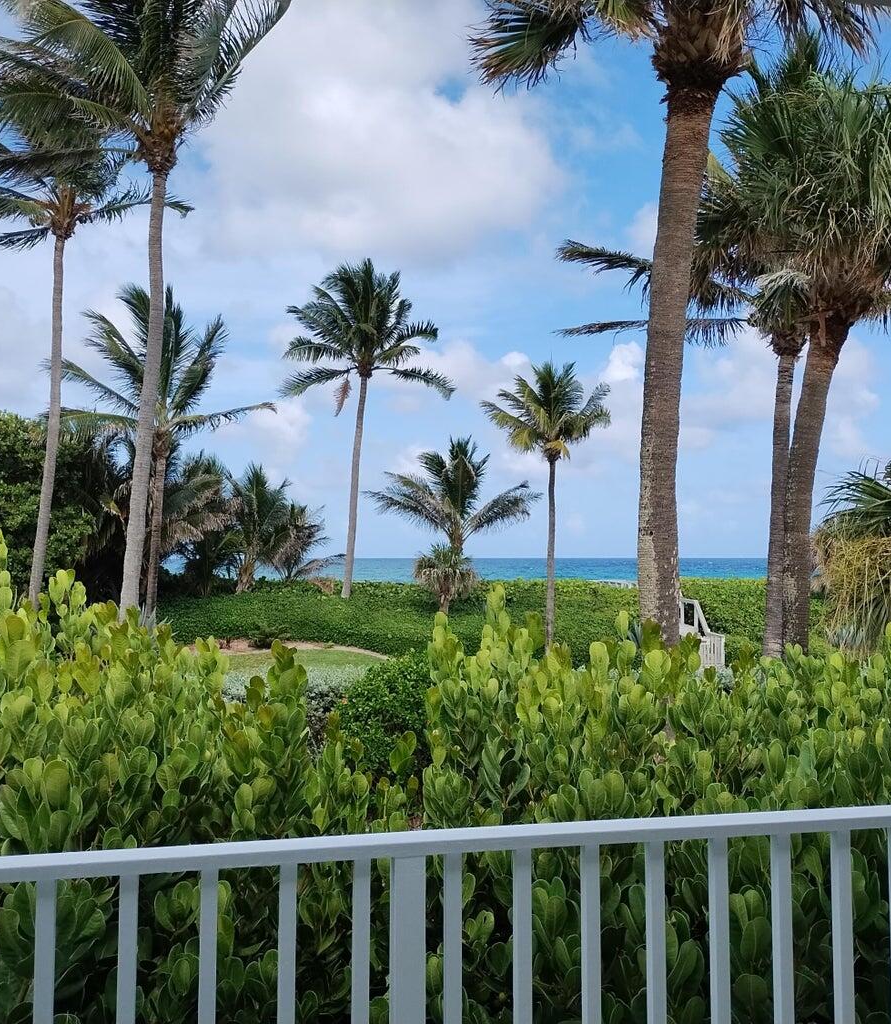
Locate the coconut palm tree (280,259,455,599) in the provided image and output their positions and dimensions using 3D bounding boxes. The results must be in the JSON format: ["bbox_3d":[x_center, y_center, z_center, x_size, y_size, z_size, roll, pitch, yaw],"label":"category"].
[{"bbox_3d":[-2.717,-2.914,34.175,6.060,11.890,5.760,0,-3,0],"label":"coconut palm tree"}]

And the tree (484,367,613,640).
[{"bbox_3d":[3.020,-0.158,29.540,3.830,8.740,3.830,0,-3,0],"label":"tree"}]

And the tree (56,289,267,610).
[{"bbox_3d":[-8.822,-1.945,31.126,6.630,10.620,5.970,0,-3,0],"label":"tree"}]

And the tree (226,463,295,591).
[{"bbox_3d":[-6.704,0.569,35.513,2.690,4.650,2.690,0,-3,0],"label":"tree"}]

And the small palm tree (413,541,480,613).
[{"bbox_3d":[0.053,2.191,32.433,2.250,2.310,2.250,0,-3,0],"label":"small palm tree"}]

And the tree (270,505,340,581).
[{"bbox_3d":[-5.481,1.178,36.986,3.080,2.960,3.080,0,-3,0],"label":"tree"}]

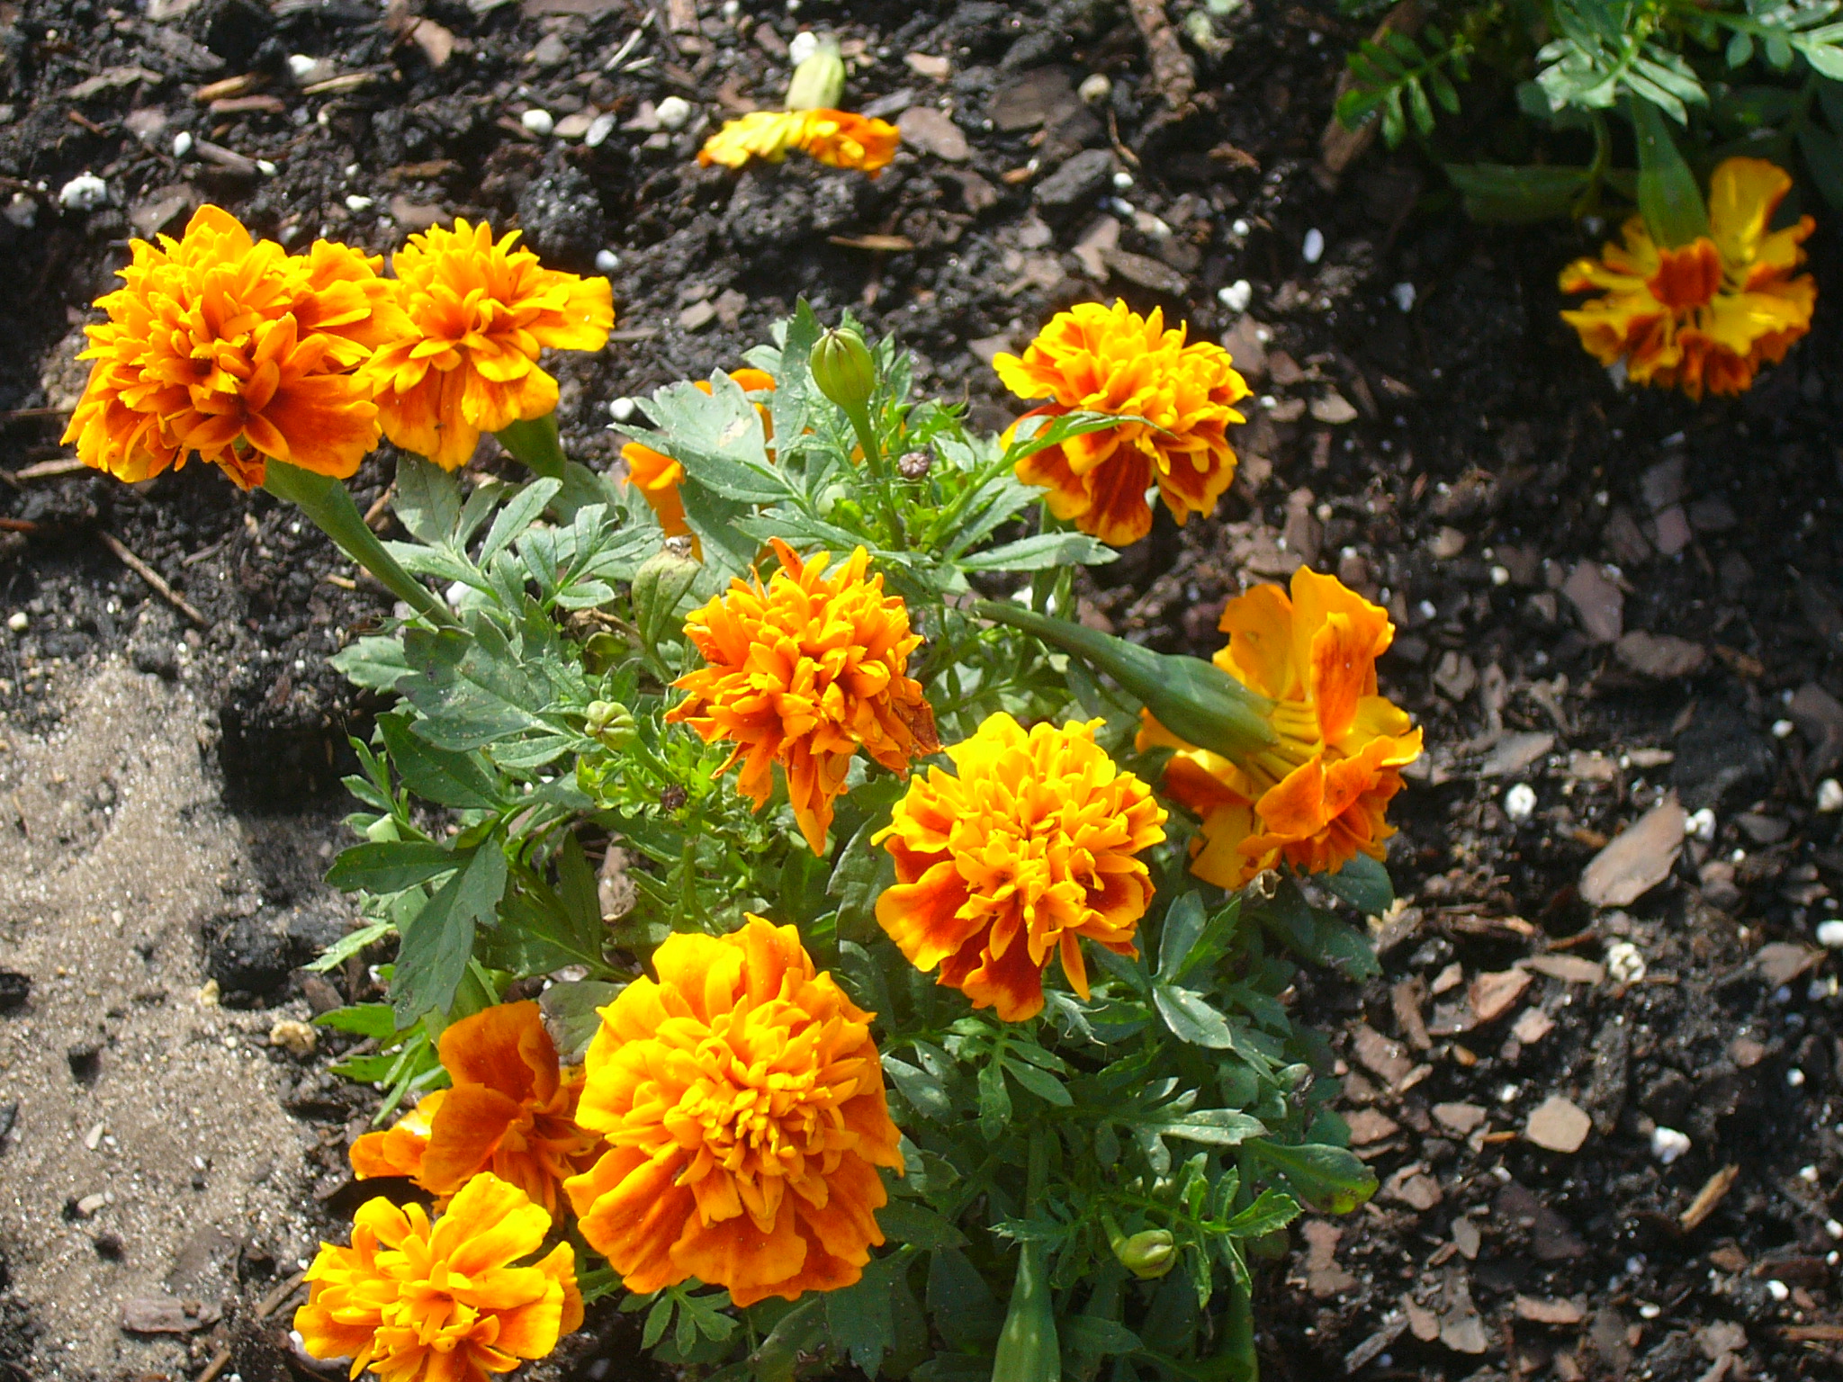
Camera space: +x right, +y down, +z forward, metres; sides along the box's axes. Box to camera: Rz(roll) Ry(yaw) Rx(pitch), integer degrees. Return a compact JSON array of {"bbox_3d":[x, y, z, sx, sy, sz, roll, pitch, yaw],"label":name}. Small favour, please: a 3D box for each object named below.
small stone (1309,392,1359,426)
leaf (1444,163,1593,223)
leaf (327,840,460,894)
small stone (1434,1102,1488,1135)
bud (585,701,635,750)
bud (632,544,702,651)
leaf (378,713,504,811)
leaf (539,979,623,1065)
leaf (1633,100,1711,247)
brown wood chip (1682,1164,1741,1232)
[{"bbox_3d":[0.085,-0.059,0.949,0.008,0.005,0.008,-17,50,-15],"label":"small stone"},{"bbox_3d":[0.135,-0.113,1.035,0.034,0.004,0.015,0,45,0],"label":"leaf"},{"bbox_3d":[-0.092,0.030,0.798,0.023,0.005,0.010,-7,57,-5],"label":"leaf"},{"bbox_3d":[0.102,0.081,0.866,0.010,0.004,0.006,0,45,0],"label":"small stone"},{"bbox_3d":[-0.057,0.006,0.840,0.009,0.011,0.009,0,90,24],"label":"bud"},{"bbox_3d":[-0.044,-0.016,0.795,0.011,0.018,0.011,13,30,-6],"label":"bud"},{"bbox_3d":[-0.087,0.014,0.814,0.031,0.006,0.012,36,64,21],"label":"leaf"},{"bbox_3d":[-0.061,0.063,0.860,0.022,0.004,0.018,-1,45,-1],"label":"leaf"},{"bbox_3d":[0.153,-0.106,0.935,0.013,0.032,0.011,-14,23,6],"label":"leaf"},{"bbox_3d":[0.141,0.090,0.820,0.004,0.004,0.017,34,58,25],"label":"brown wood chip"}]

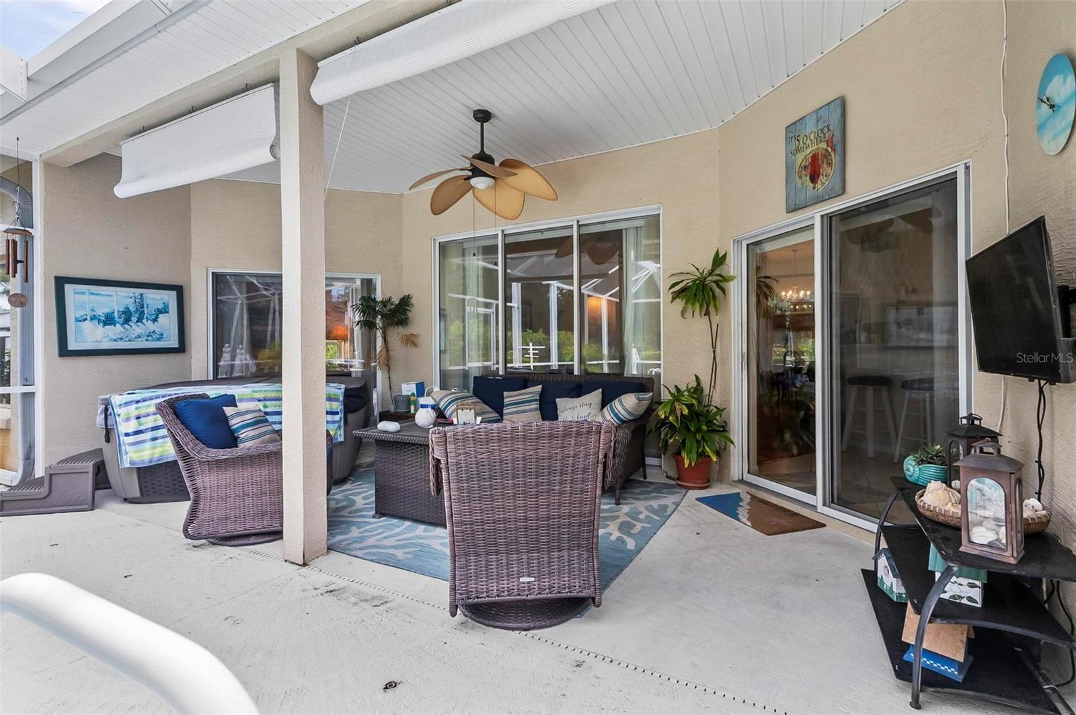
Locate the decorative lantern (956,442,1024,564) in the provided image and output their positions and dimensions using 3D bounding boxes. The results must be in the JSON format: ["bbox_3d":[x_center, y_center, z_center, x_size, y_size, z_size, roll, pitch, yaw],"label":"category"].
[{"bbox_3d":[1.438,0.435,1.512,0.145,0.357,0.145,-1,1,-38],"label":"decorative lantern"}]

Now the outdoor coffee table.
[{"bbox_3d":[-0.635,0.803,3.400,1.050,0.610,0.750,0,0,28],"label":"outdoor coffee table"}]

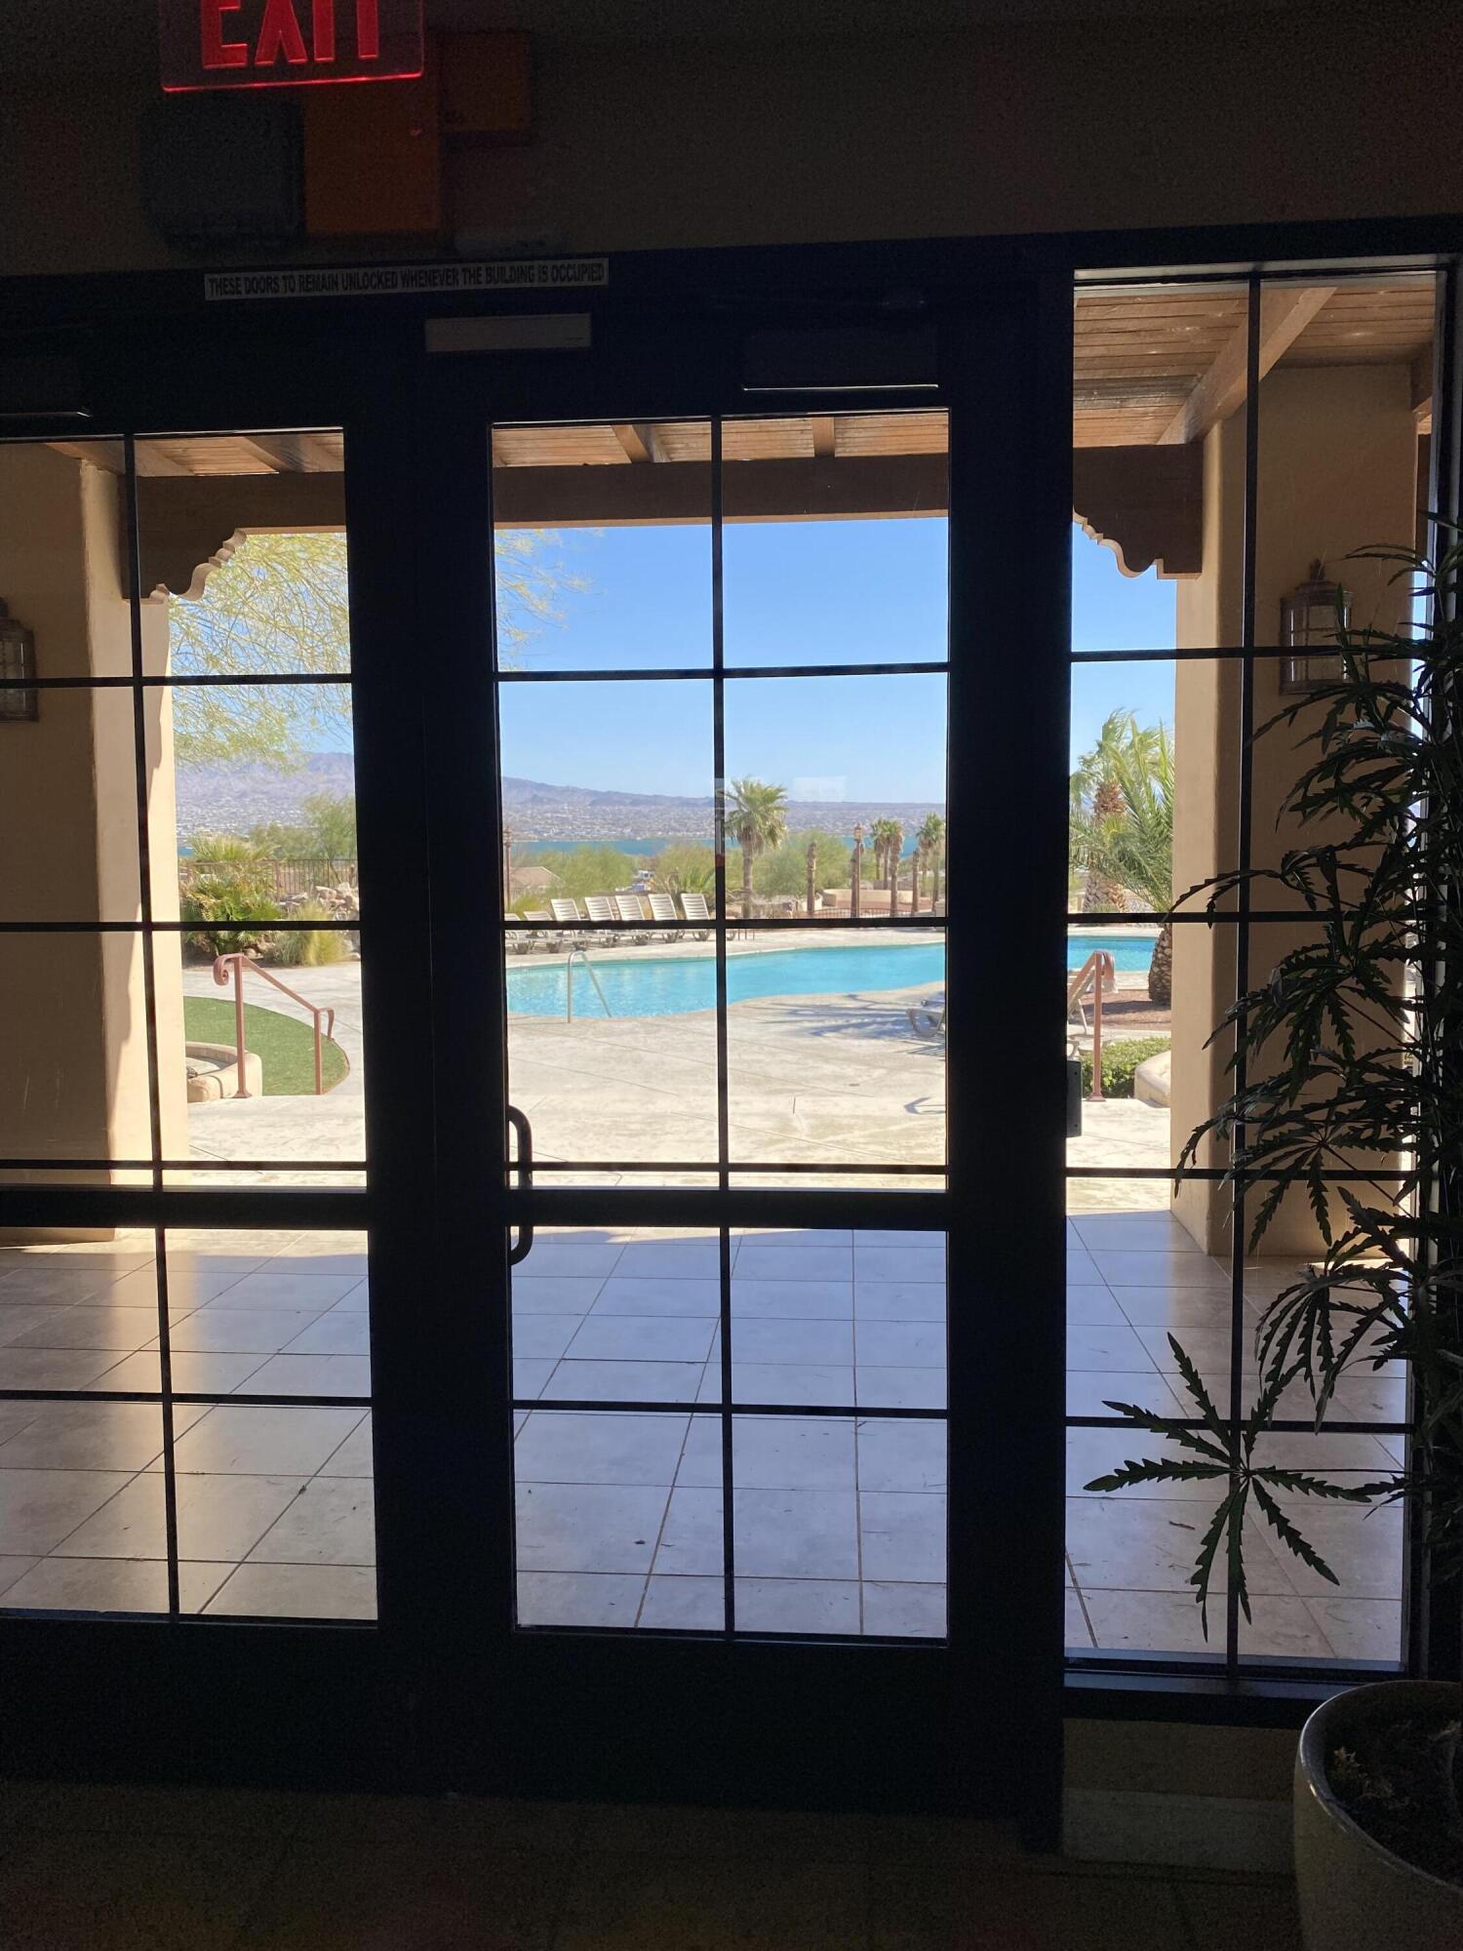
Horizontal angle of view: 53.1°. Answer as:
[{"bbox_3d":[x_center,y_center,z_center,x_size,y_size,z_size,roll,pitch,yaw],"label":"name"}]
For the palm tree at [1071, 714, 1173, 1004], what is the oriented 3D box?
[{"bbox_3d":[5.526,-1.472,18.431,2.900,3.680,2.900,0,5,4],"label":"palm tree"}]

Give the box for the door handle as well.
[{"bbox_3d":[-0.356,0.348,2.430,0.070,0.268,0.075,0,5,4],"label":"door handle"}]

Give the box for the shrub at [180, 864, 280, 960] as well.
[{"bbox_3d":[-9.484,-1.159,27.237,1.950,1.720,1.800,0,5,4],"label":"shrub"}]

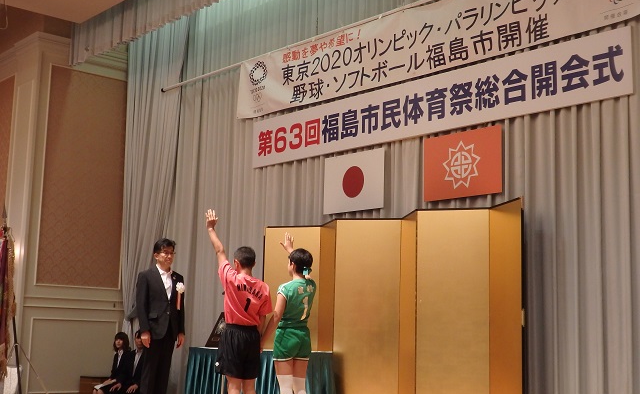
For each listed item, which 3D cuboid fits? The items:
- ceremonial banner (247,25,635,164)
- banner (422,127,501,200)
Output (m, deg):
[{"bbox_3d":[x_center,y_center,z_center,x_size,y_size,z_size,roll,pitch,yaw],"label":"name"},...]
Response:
[{"bbox_3d":[0.979,-0.989,10.380,0.030,0.635,5.600,9,-12,-41],"label":"ceremonial banner"},{"bbox_3d":[1.514,-0.339,9.655,0.030,0.700,1.045,9,-12,-41],"label":"banner"}]

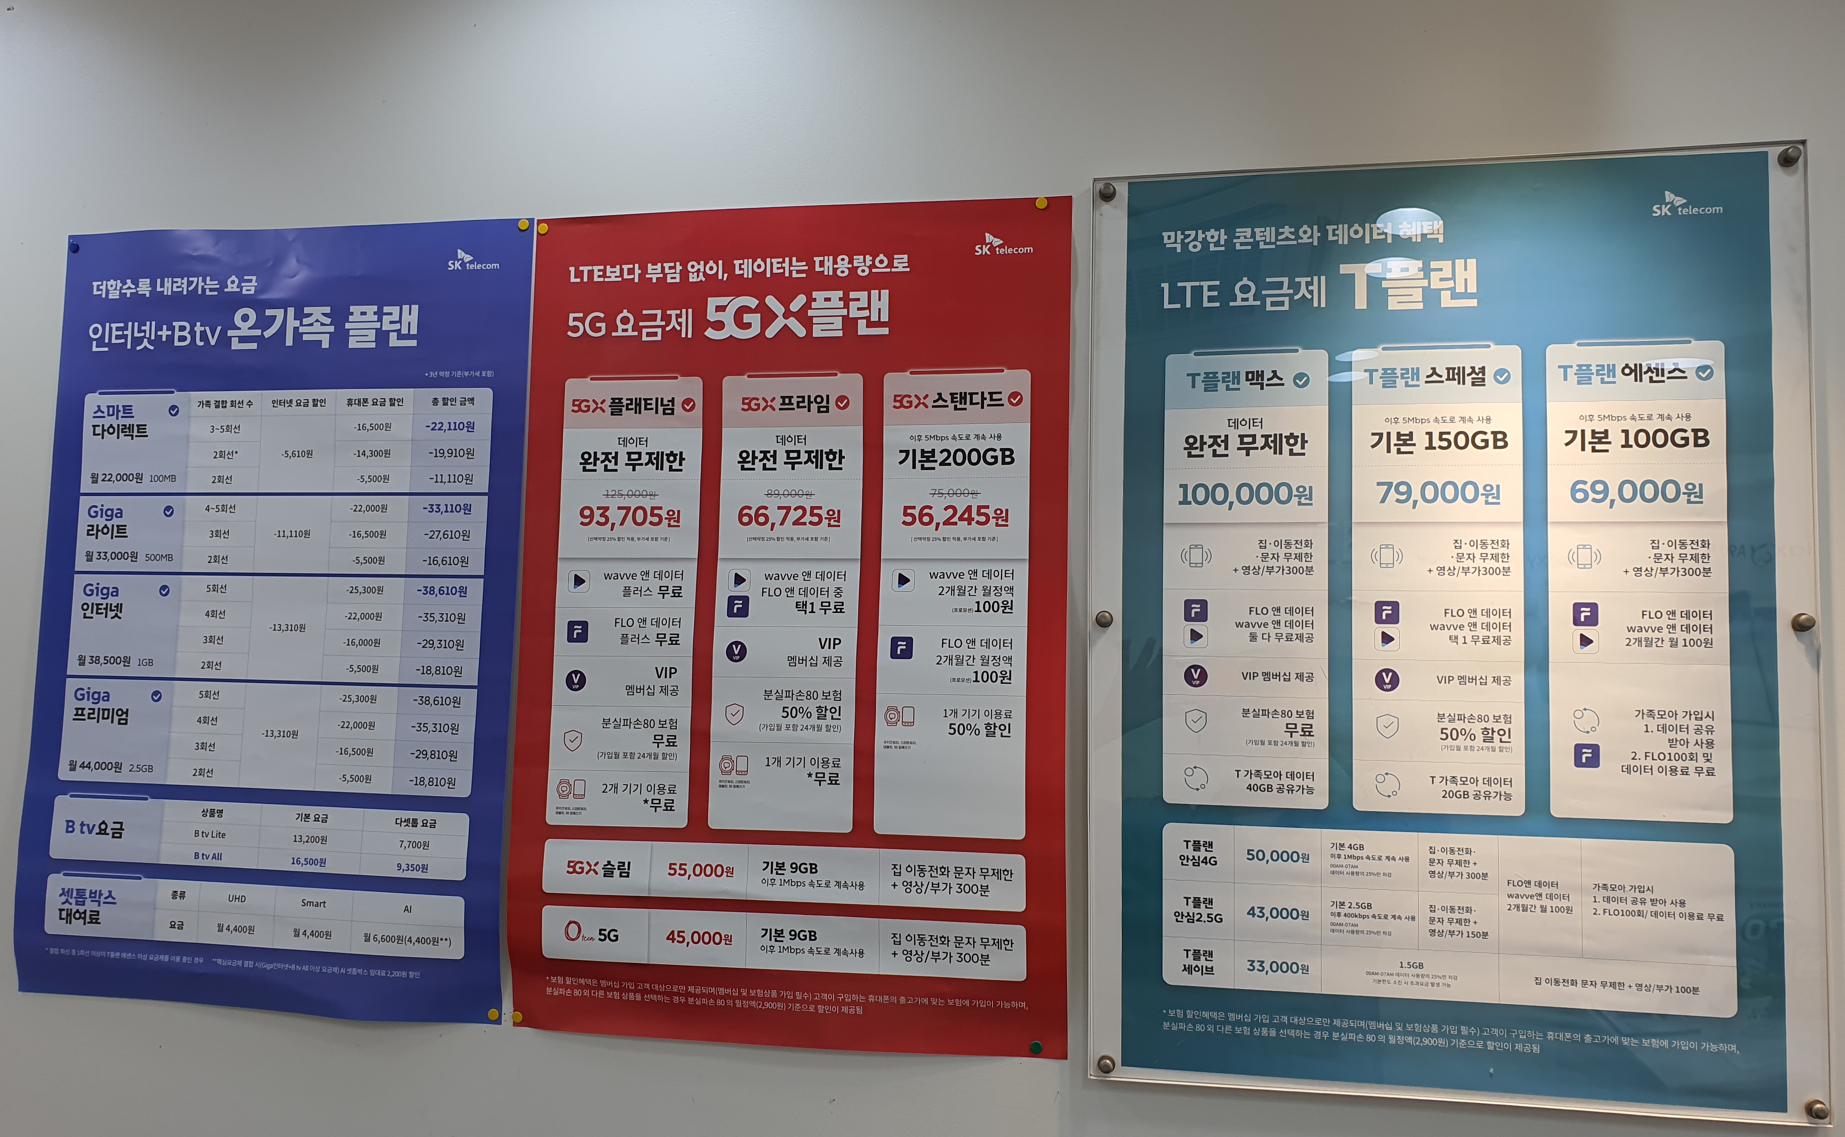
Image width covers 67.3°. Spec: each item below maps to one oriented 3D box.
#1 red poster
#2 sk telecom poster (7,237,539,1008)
[{"bbox_3d":[-0.143,0.052,1.469,0.600,0.889,0.015,0,-4,10],"label":"red poster"},{"bbox_3d":[-0.741,0.049,1.578,0.600,0.889,0.015,0,-4,10],"label":"sk telecom poster"}]

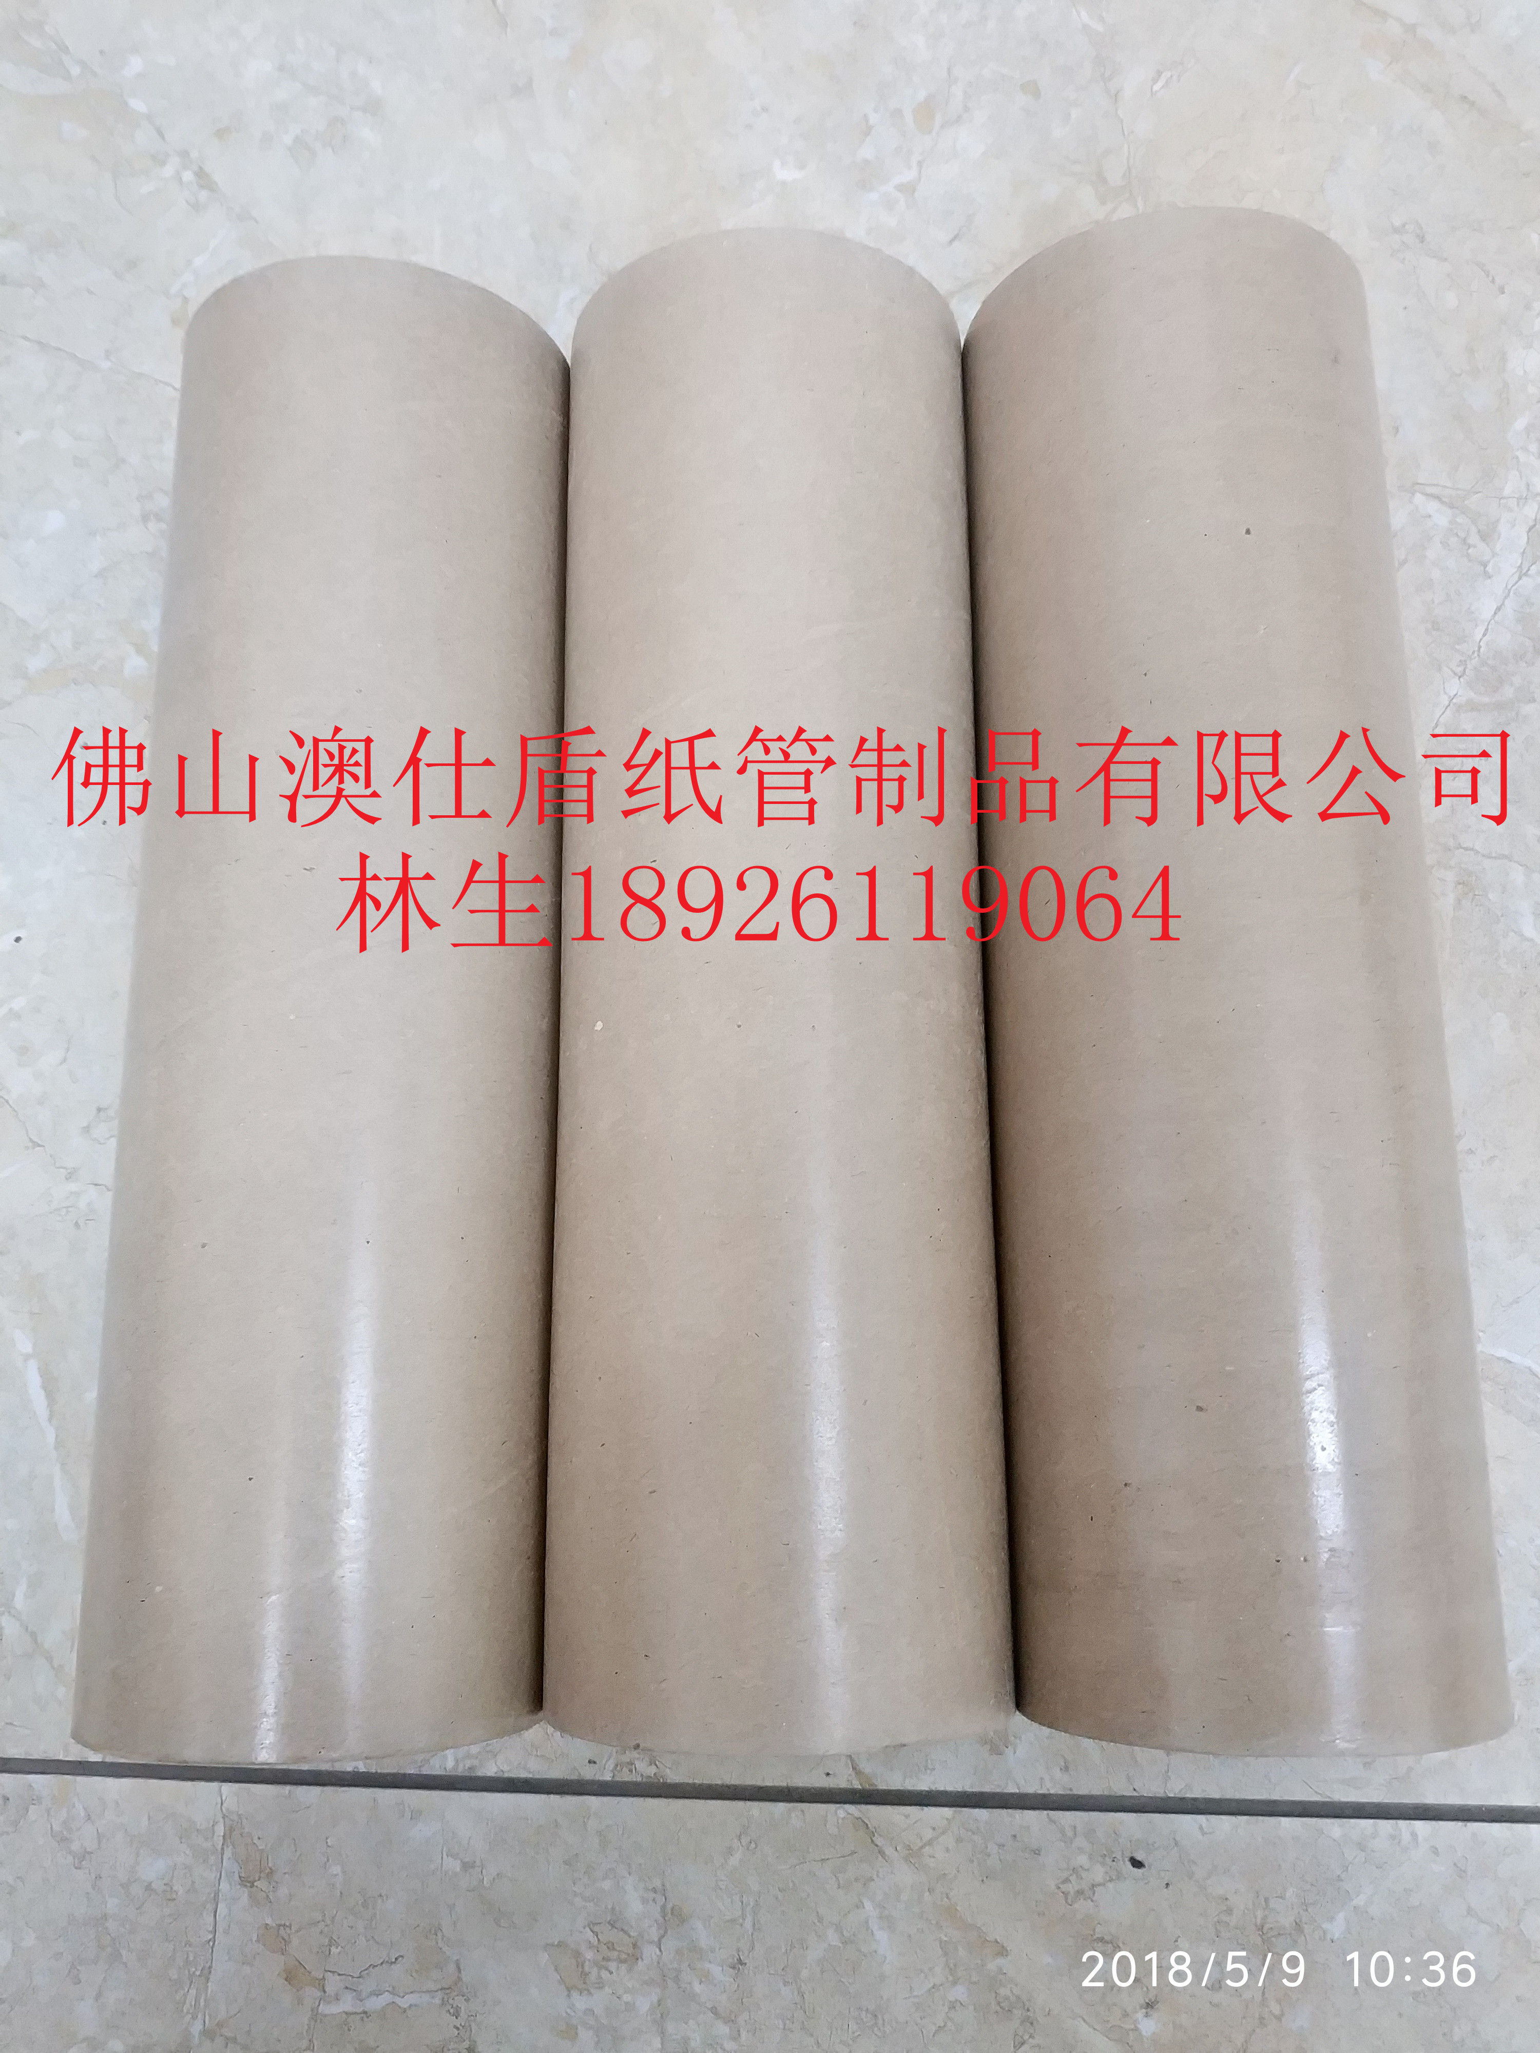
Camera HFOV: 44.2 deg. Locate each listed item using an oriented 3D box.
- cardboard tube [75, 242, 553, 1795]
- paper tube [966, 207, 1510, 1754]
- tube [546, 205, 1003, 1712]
[{"bbox_3d":[-0.097,-0.007,0.436,0.094,0.094,0.319,-1,76,3],"label":"cardboard tube"},{"bbox_3d":[0.099,-0.013,0.427,0.096,0.096,0.320,-2,76,2],"label":"paper tube"},{"bbox_3d":[0.001,-0.011,0.431,0.096,0.096,0.319,-1,76,2],"label":"tube"}]

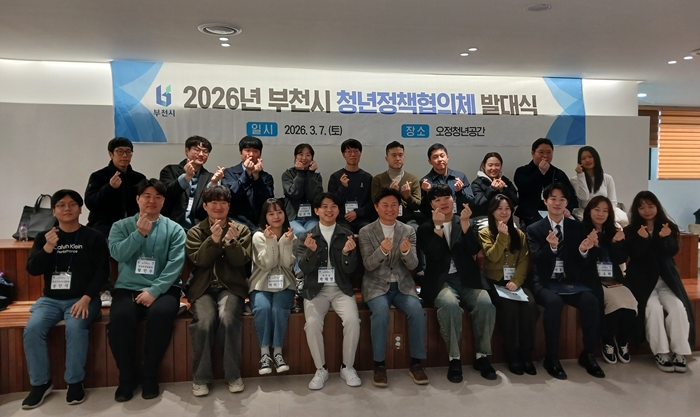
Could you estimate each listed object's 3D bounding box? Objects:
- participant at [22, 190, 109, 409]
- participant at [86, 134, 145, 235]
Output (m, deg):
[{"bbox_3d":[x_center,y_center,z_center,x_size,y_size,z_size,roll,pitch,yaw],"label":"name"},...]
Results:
[{"bbox_3d":[-1.948,0.549,3.706,0.540,1.340,0.700,-1,4,-12],"label":"participant"},{"bbox_3d":[-1.891,0.052,4.479,0.550,1.300,0.760,-1,4,-20],"label":"participant"}]

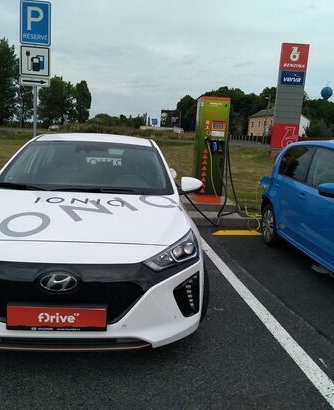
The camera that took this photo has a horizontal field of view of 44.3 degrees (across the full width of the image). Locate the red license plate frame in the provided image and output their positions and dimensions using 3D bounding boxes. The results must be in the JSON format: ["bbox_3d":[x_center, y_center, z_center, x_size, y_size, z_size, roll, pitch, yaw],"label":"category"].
[{"bbox_3d":[-0.583,0.607,2.189,0.525,0.134,0.025,2,9,-5],"label":"red license plate frame"}]

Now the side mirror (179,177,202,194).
[{"bbox_3d":[0.226,-0.182,3.866,0.220,0.155,0.140,2,9,-5],"label":"side mirror"}]

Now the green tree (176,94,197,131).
[{"bbox_3d":[4.247,-19.163,85.000,5.000,7.800,5.000,2,9,-5],"label":"green tree"}]

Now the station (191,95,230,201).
[{"bbox_3d":[0.827,-1.020,7.750,0.540,1.900,0.560,2,10,-8],"label":"station"}]

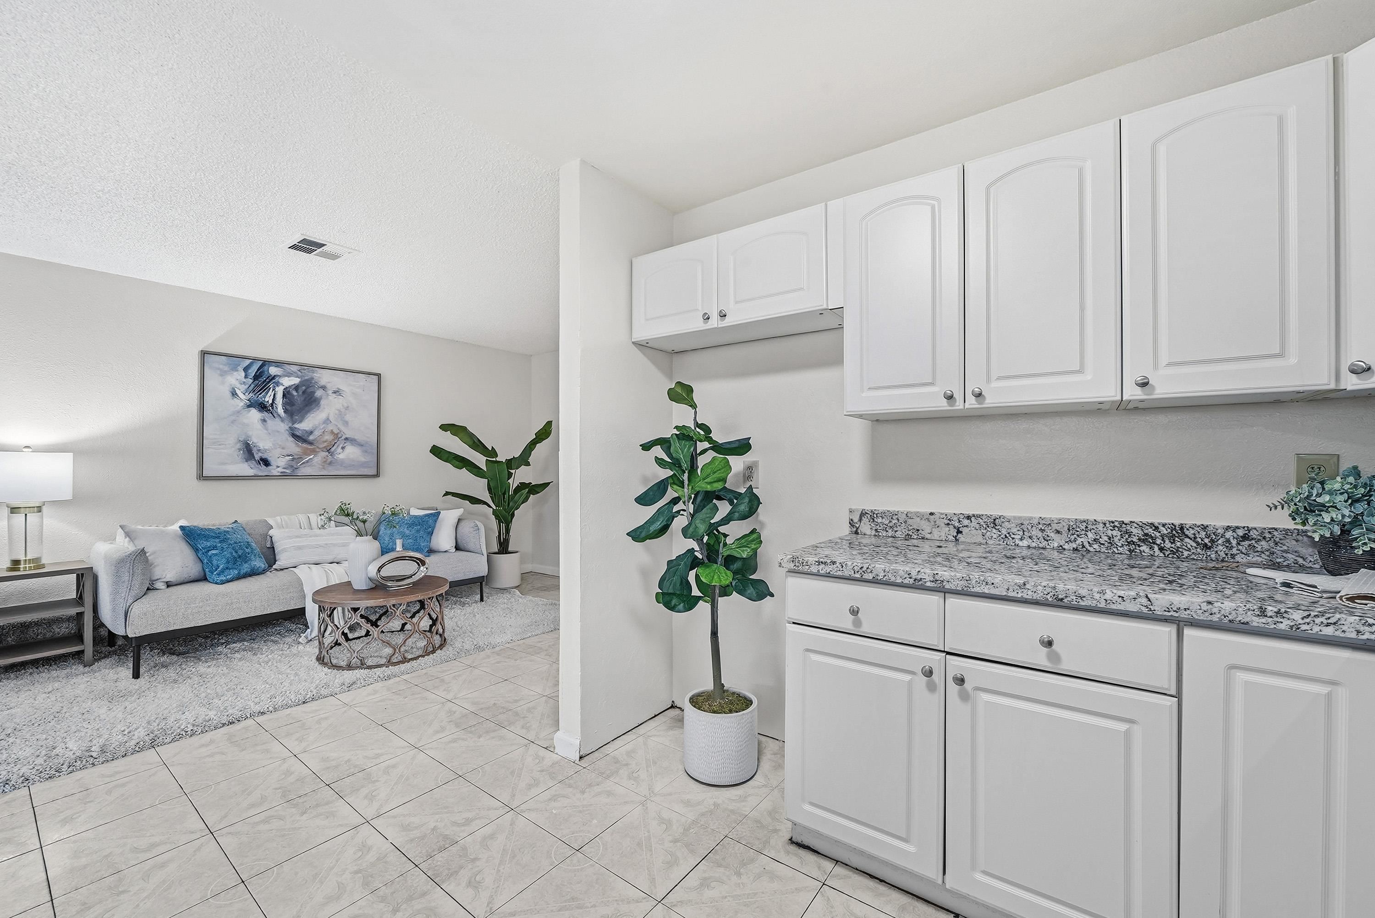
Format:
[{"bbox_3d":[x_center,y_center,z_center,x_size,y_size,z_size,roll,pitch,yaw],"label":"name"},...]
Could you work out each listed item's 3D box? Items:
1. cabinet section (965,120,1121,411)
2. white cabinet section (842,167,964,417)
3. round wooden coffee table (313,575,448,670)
[{"bbox_3d":[1.087,-0.525,1.647,0.371,0.750,0.312,0,0,36],"label":"cabinet section"},{"bbox_3d":[0.784,-0.525,1.867,0.373,0.748,0.312,0,0,36],"label":"white cabinet section"},{"bbox_3d":[-1.906,1.009,3.373,0.750,0.395,0.750,0,-1,0],"label":"round wooden coffee table"}]

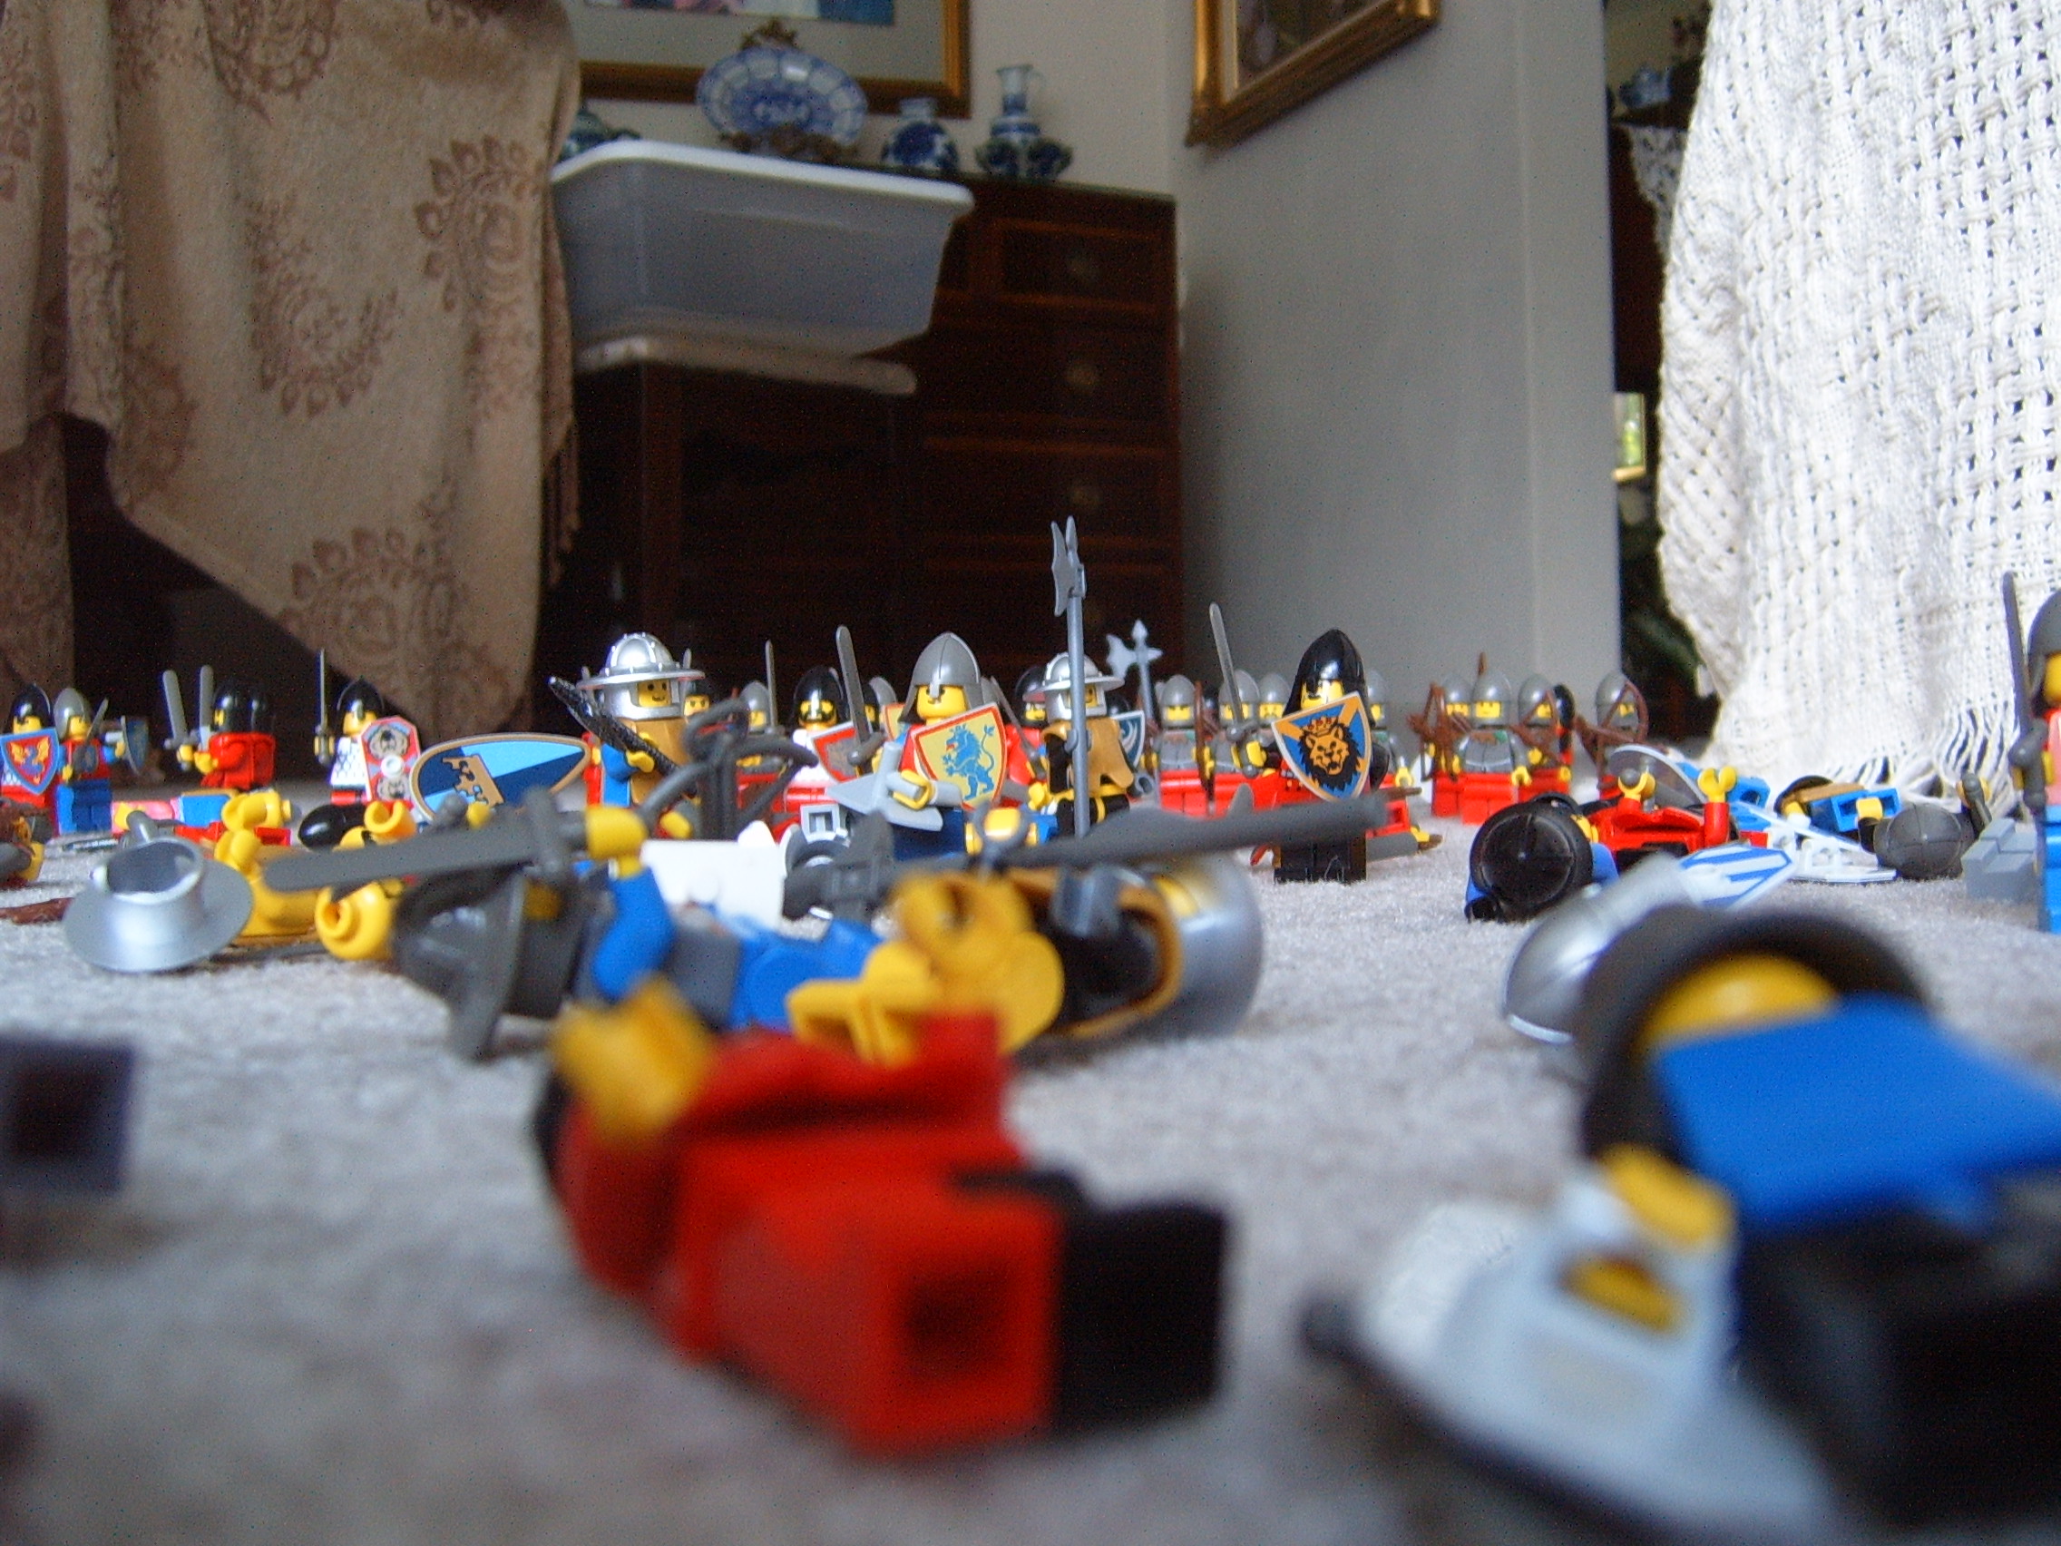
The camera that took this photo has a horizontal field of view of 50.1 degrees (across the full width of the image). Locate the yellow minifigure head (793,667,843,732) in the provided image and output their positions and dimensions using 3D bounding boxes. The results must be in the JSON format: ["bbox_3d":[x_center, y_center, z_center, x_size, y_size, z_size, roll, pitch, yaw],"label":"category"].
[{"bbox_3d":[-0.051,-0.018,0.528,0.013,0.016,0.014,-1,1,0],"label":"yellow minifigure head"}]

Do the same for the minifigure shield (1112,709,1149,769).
[{"bbox_3d":[0.031,-0.010,0.700,0.015,0.017,0.005,-11,2,-2],"label":"minifigure shield"}]

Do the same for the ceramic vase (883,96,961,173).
[{"bbox_3d":[-0.165,-0.952,3.320,0.118,0.138,0.118,-1,1,-6],"label":"ceramic vase"}]

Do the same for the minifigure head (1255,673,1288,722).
[{"bbox_3d":[0.074,-0.023,0.672,0.012,0.016,0.013,-1,1,3],"label":"minifigure head"}]

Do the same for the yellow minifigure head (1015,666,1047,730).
[{"bbox_3d":[0.002,-0.021,0.597,0.012,0.016,0.013,-1,1,0],"label":"yellow minifigure head"}]

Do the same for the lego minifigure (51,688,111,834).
[{"bbox_3d":[-0.291,-0.004,0.675,0.013,0.045,0.021,0,1,28],"label":"lego minifigure"}]

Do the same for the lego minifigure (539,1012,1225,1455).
[{"bbox_3d":[-0.010,0.018,0.103,0.022,0.014,0.041,0,0,-30],"label":"lego minifigure"}]

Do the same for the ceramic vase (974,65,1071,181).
[{"bbox_3d":[-0.011,-0.998,3.400,0.148,0.190,0.148,-1,1,-6],"label":"ceramic vase"}]

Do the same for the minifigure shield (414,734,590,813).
[{"bbox_3d":[-0.078,0.001,0.327,0.028,0.017,0.005,-19,-28,-35],"label":"minifigure shield"}]

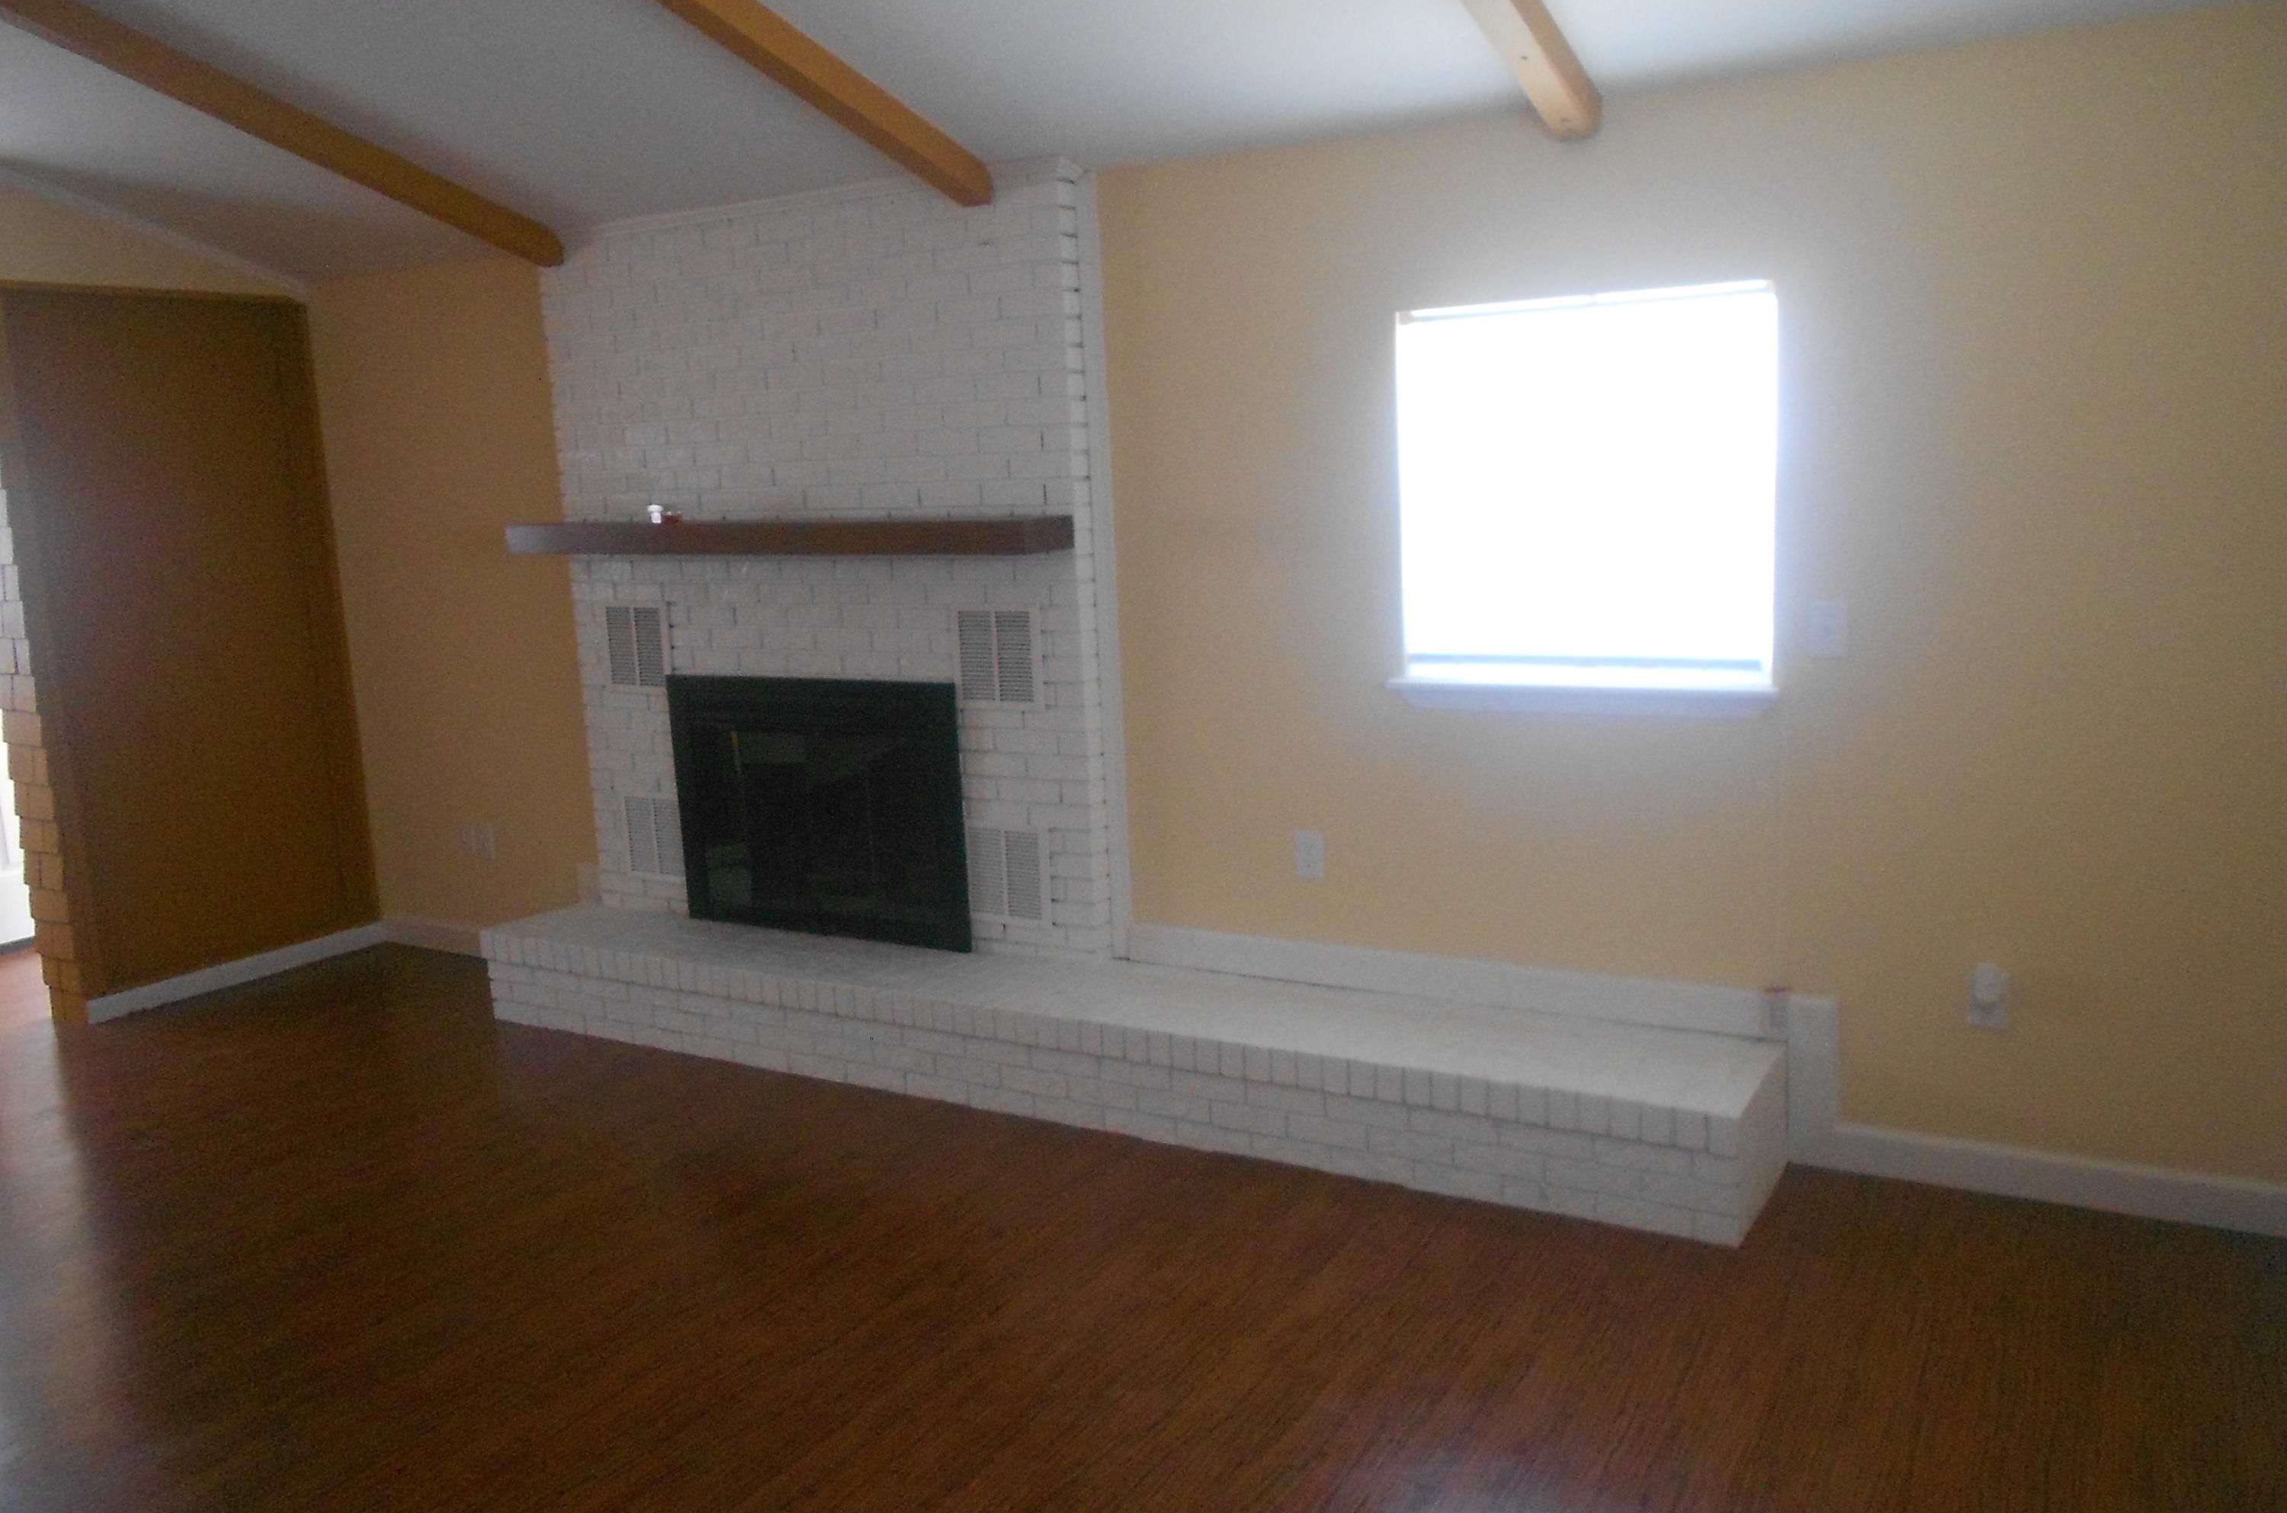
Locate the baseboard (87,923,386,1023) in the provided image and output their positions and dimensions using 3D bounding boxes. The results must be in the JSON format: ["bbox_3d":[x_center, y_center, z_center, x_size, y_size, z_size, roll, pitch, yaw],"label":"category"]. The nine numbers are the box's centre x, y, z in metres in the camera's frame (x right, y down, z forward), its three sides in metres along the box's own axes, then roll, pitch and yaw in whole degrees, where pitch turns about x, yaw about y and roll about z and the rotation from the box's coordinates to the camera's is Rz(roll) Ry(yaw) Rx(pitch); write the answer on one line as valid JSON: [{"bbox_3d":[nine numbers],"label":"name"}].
[{"bbox_3d":[-3.145,0.742,6.007,0.016,0.082,1.049,4,11,34],"label":"baseboard"}]

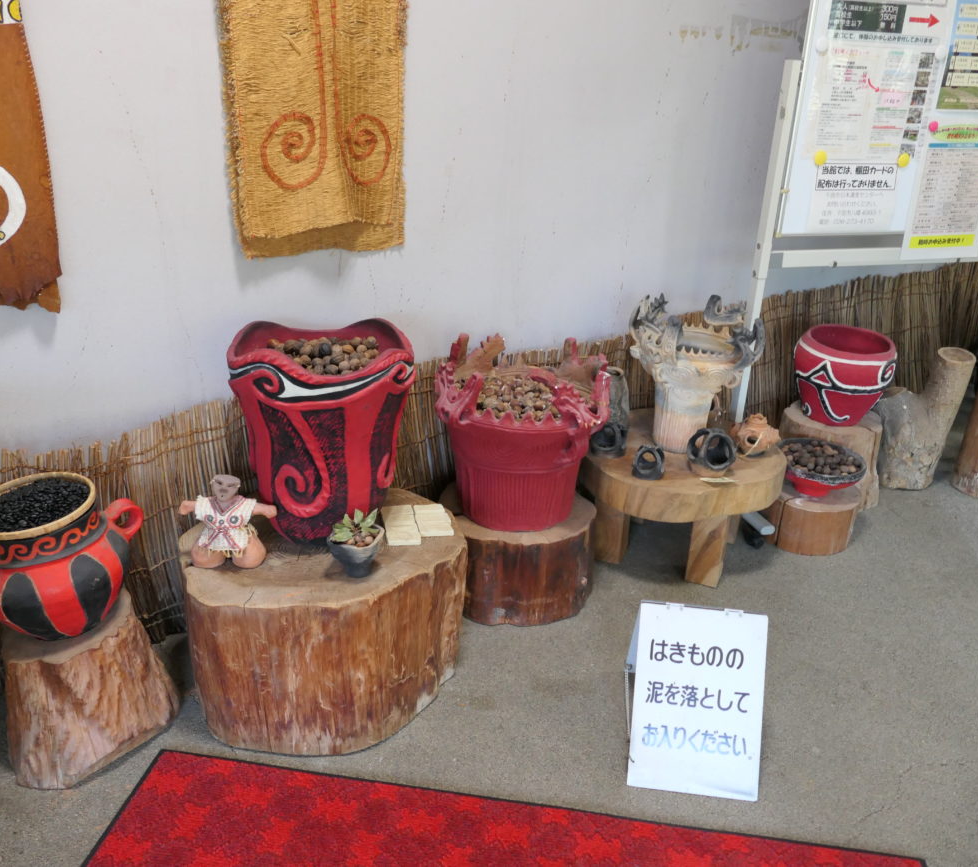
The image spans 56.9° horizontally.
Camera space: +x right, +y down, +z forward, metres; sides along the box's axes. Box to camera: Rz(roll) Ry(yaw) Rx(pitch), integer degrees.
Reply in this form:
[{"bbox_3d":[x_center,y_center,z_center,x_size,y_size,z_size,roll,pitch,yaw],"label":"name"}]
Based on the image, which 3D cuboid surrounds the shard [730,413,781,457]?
[{"bbox_3d":[0.776,-0.003,2.627,0.135,0.118,0.120,11,23,21],"label":"shard"}]

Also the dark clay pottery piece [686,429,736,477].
[{"bbox_3d":[0.629,0.053,2.548,0.140,0.125,0.135,-2,23,-9],"label":"dark clay pottery piece"}]

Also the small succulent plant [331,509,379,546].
[{"bbox_3d":[-0.278,0.197,1.876,0.095,0.060,0.090,2,22,0],"label":"small succulent plant"}]

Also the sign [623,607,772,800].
[{"bbox_3d":[0.446,0.519,1.954,0.263,0.326,0.364,5,23,6],"label":"sign"}]

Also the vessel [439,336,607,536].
[{"bbox_3d":[0.082,0.003,2.392,0.450,0.427,0.430,2,22,-1],"label":"vessel"}]

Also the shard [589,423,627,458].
[{"bbox_3d":[0.343,0.013,2.586,0.108,0.090,0.090,9,23,17],"label":"shard"}]

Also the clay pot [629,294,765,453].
[{"bbox_3d":[0.579,-0.163,2.624,0.378,0.412,0.360,2,22,0],"label":"clay pot"}]

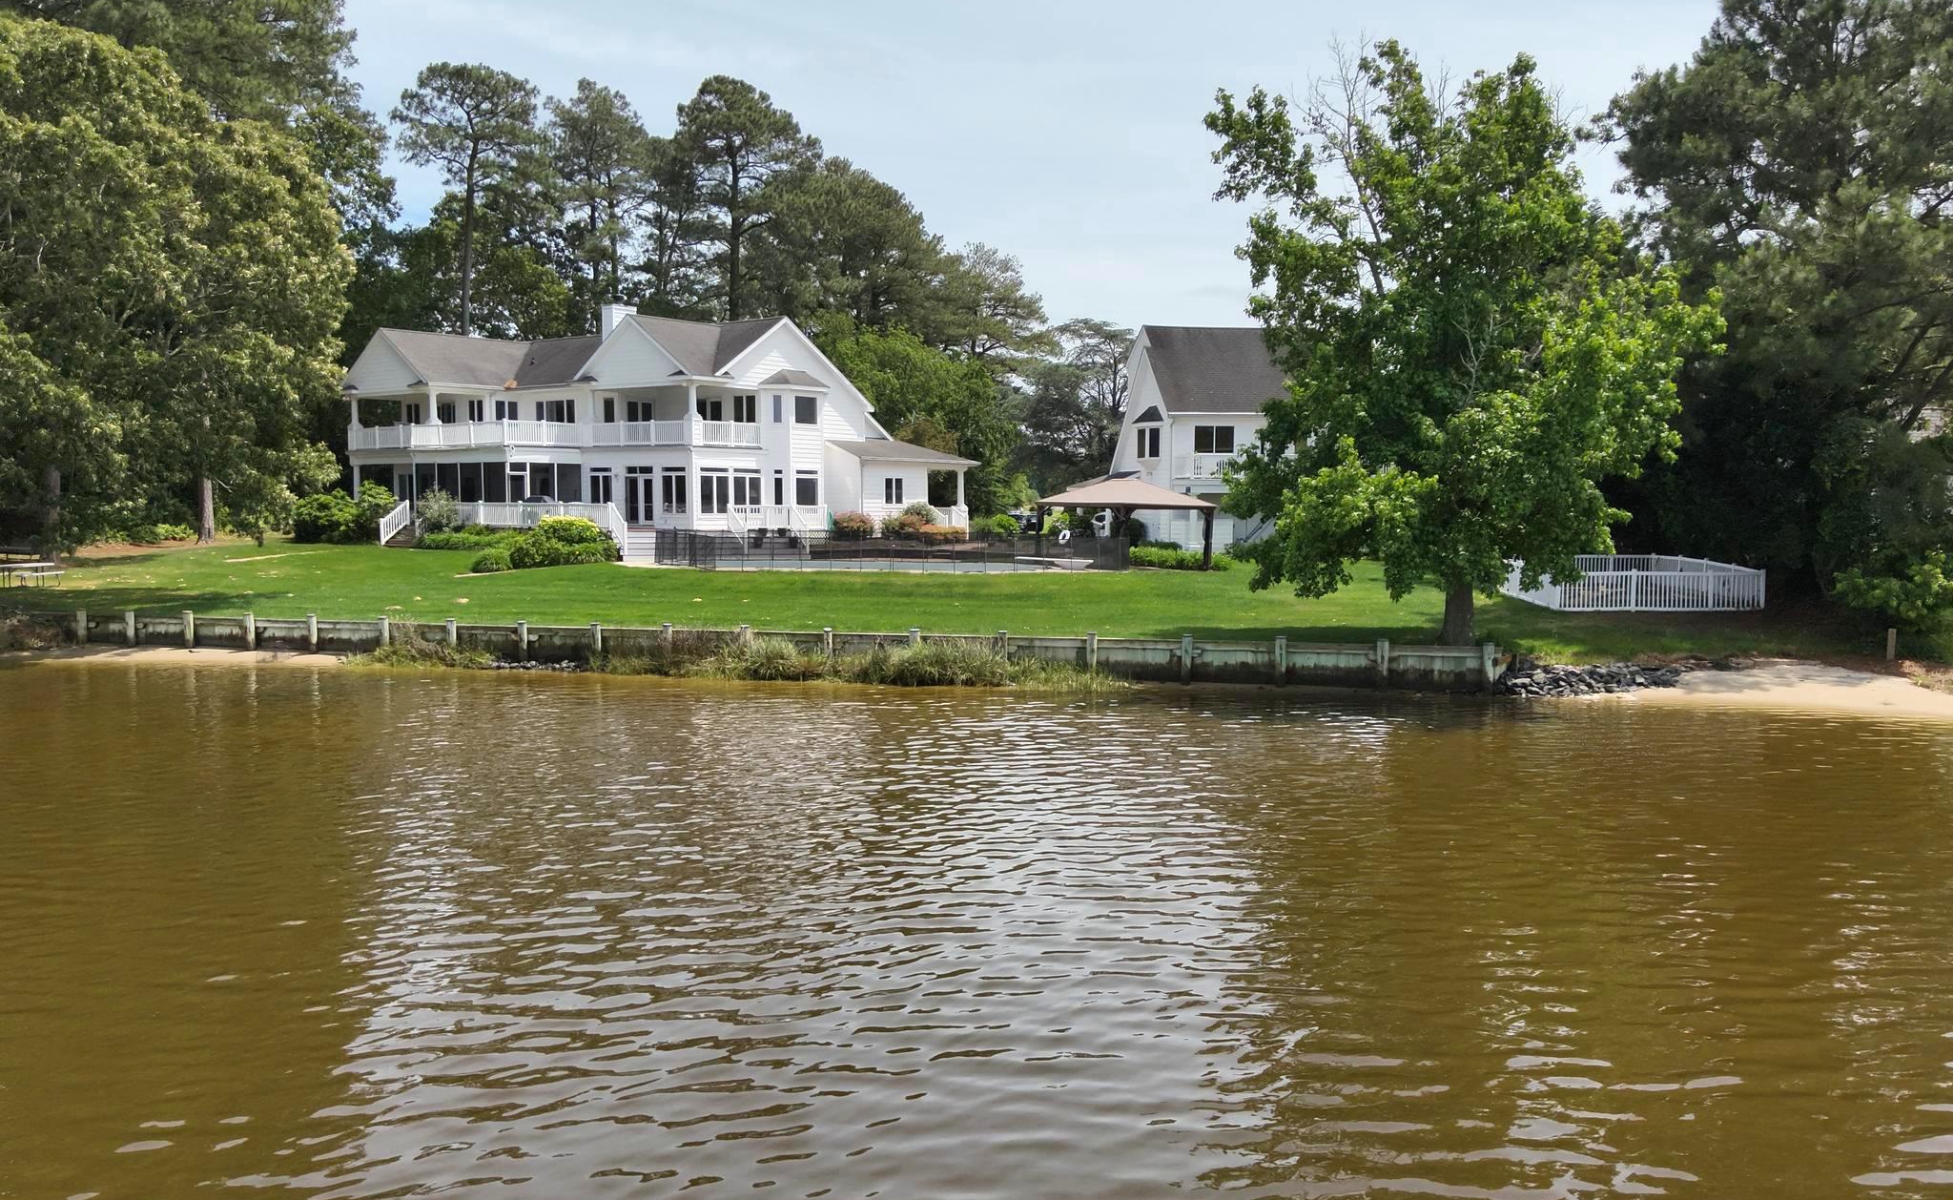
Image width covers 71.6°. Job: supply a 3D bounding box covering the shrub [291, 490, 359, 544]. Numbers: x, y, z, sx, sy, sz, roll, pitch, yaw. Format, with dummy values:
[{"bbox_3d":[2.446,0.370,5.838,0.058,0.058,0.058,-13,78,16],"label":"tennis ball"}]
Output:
[{"bbox_3d":[-28.853,-3.678,59.899,2.800,2.288,2.600,-2,5,-26],"label":"shrub"}]

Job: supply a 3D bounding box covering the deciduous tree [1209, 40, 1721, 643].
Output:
[{"bbox_3d":[12.836,-6.671,35.588,12.948,15.589,12.200,2,5,20],"label":"deciduous tree"}]

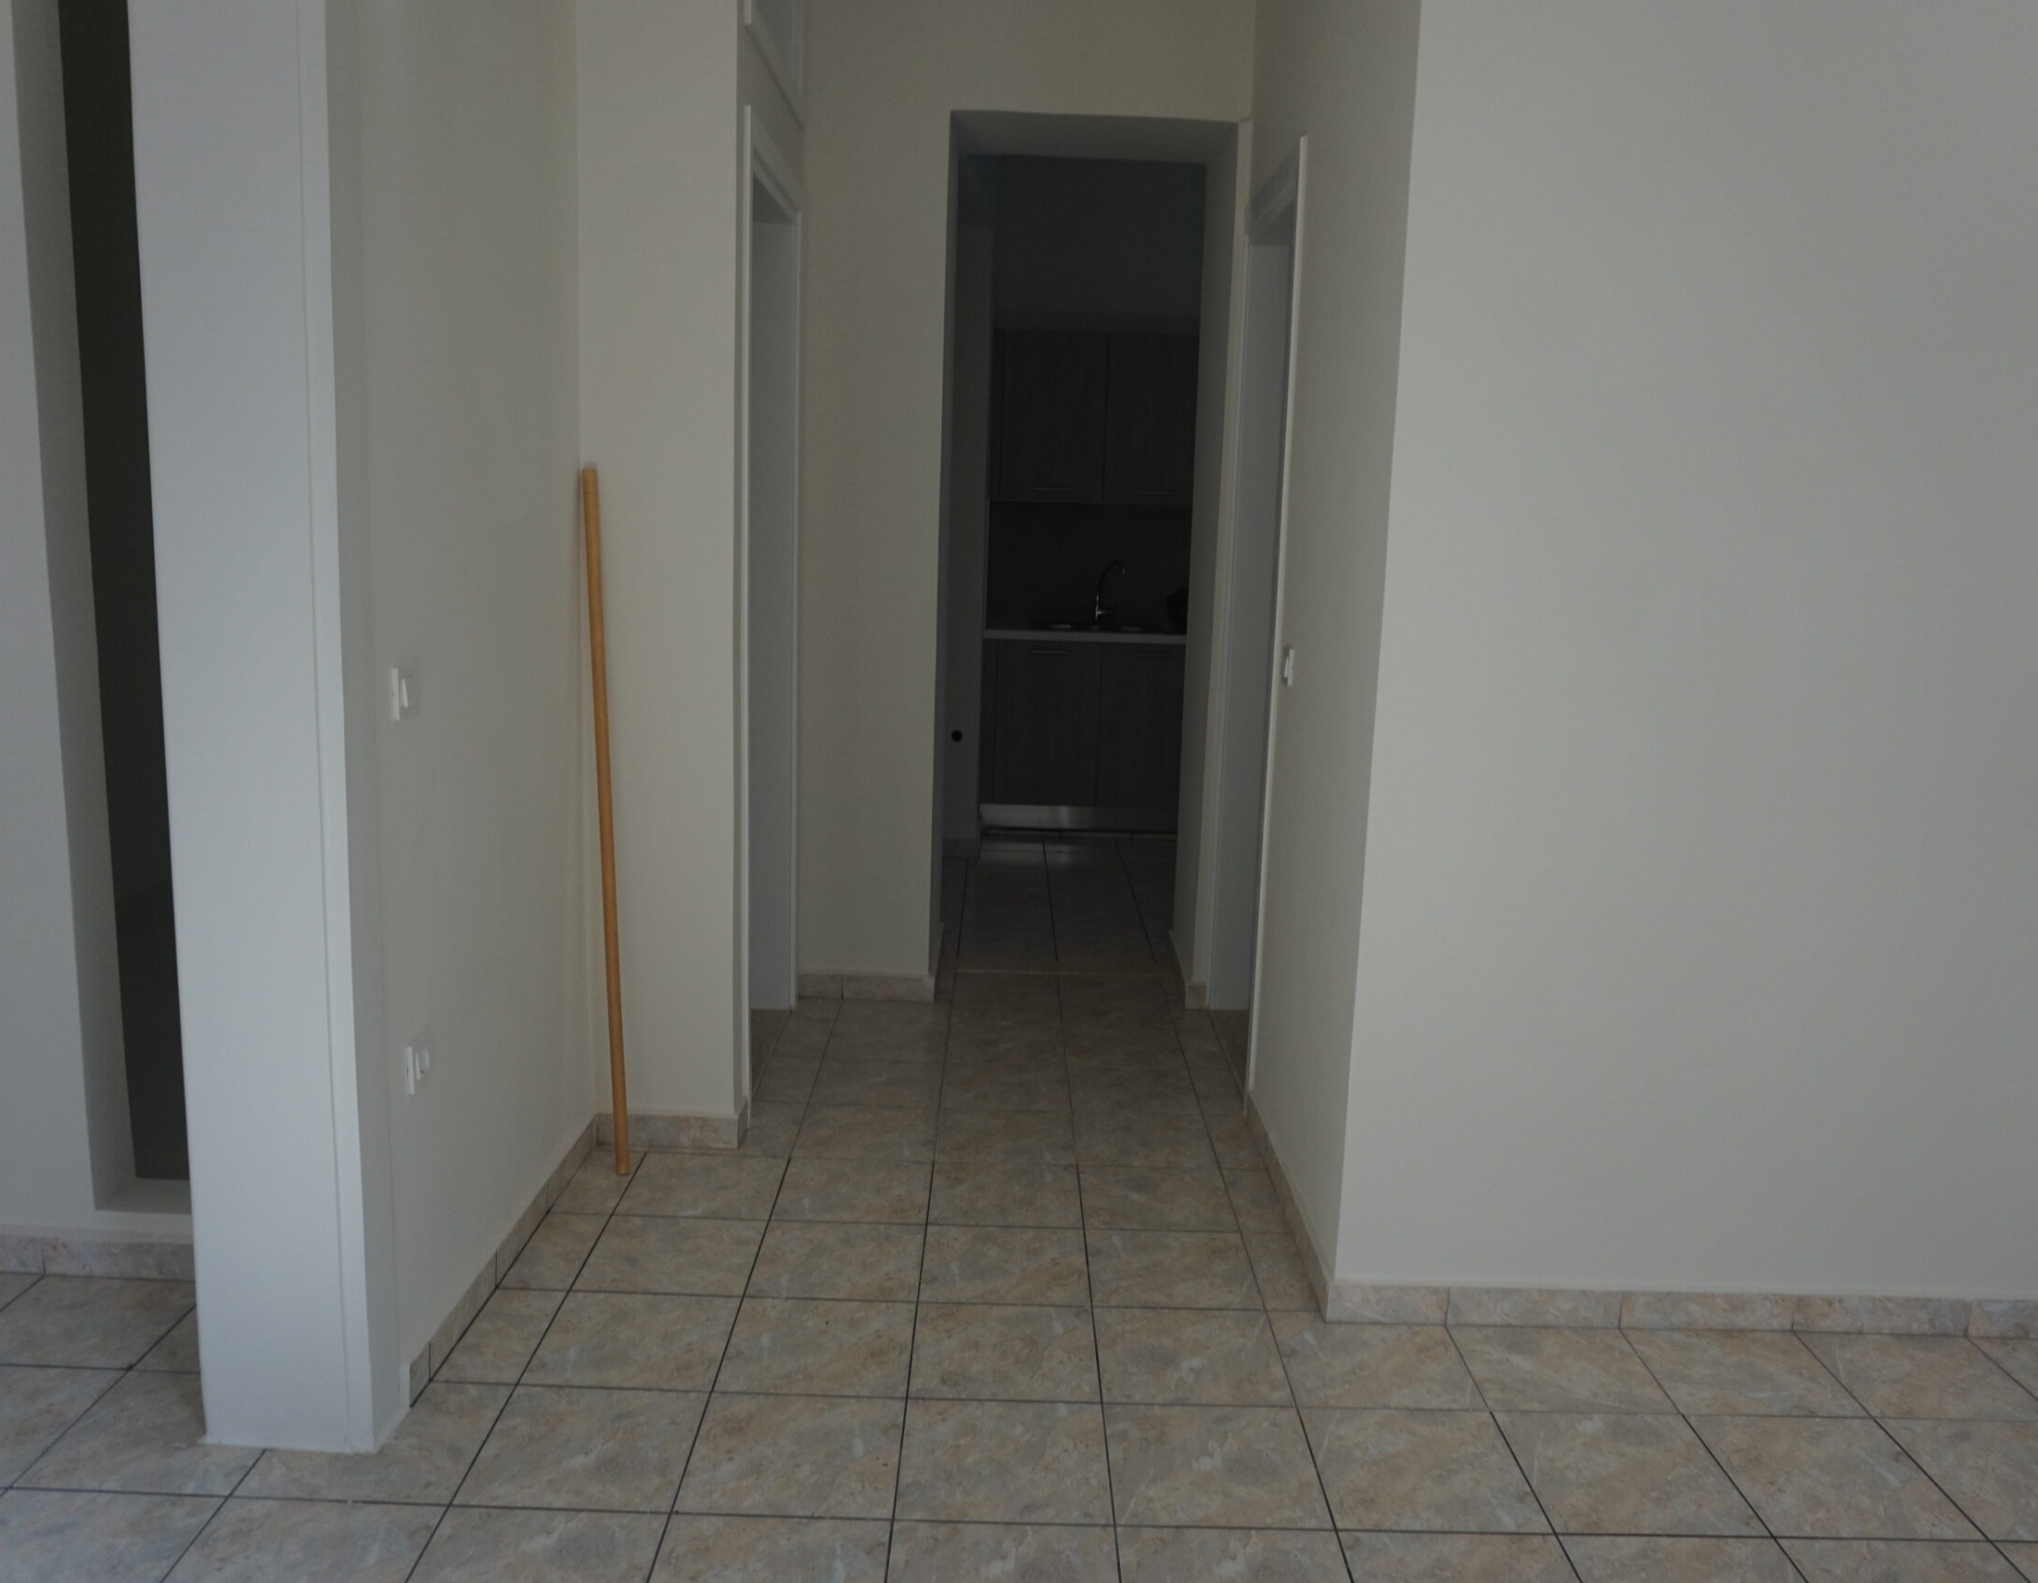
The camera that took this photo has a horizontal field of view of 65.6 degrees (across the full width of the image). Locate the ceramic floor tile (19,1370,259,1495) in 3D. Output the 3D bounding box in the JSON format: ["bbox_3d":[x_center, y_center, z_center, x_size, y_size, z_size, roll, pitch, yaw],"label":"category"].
[{"bbox_3d":[-1.249,0.950,2.341,0.307,0.011,0.307,2,10,-1],"label":"ceramic floor tile"}]

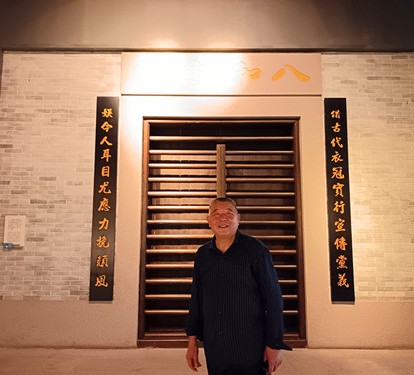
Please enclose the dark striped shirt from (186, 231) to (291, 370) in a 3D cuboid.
[{"bbox_3d":[0.197,0.641,2.032,0.580,0.766,0.300,-2,-7,17],"label":"dark striped shirt"}]

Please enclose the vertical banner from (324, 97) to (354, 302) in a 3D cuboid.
[{"bbox_3d":[1.766,0.129,4.646,0.295,2.708,0.050,0,-6,0],"label":"vertical banner"}]

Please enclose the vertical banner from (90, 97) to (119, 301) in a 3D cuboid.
[{"bbox_3d":[-1.356,0.116,4.635,0.296,2.718,0.050,0,-6,0],"label":"vertical banner"}]

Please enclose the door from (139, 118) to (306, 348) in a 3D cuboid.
[{"bbox_3d":[0.204,0.548,4.629,2.152,3.022,0.150,0,-6,0],"label":"door"}]

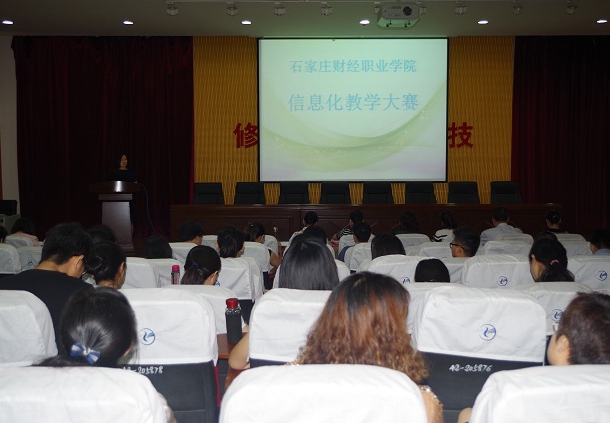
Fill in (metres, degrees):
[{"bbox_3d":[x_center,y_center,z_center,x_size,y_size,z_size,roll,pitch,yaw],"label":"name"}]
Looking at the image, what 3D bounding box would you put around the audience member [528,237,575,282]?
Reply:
[{"bbox_3d":[1.320,0.750,3.600,0.460,1.240,0.720,-1,4,-7],"label":"audience member"}]

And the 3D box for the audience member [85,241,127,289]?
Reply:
[{"bbox_3d":[-1.106,0.721,3.514,0.450,1.150,0.650,0,5,0],"label":"audience member"}]

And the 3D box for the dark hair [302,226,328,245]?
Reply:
[{"bbox_3d":[0.073,0.243,4.854,0.190,0.250,0.210,0,5,0],"label":"dark hair"}]

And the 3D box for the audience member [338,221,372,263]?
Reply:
[{"bbox_3d":[0.498,0.670,6.012,0.470,1.180,0.650,0,5,0],"label":"audience member"}]

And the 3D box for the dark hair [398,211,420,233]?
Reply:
[{"bbox_3d":[1.228,0.129,7.450,0.250,0.270,0.250,-1,5,-12],"label":"dark hair"}]

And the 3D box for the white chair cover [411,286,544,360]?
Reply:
[{"bbox_3d":[0.658,0.414,2.410,0.480,0.258,0.170,0,5,0],"label":"white chair cover"}]

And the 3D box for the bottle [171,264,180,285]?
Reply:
[{"bbox_3d":[-0.746,0.420,3.654,0.055,0.220,0.055,0,5,0],"label":"bottle"}]

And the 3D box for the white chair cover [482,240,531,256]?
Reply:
[{"bbox_3d":[1.859,0.405,5.735,0.480,0.270,0.170,0,5,0],"label":"white chair cover"}]

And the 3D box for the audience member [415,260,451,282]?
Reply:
[{"bbox_3d":[0.630,0.800,3.510,0.480,1.200,0.740,0,5,-4],"label":"audience member"}]

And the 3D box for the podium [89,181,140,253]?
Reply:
[{"bbox_3d":[-2.921,0.085,9.800,0.760,1.120,0.520,0,5,0],"label":"podium"}]

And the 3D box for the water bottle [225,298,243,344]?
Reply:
[{"bbox_3d":[-0.298,0.462,2.660,0.067,0.184,0.067,0,5,0],"label":"water bottle"}]

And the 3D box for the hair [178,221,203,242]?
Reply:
[{"bbox_3d":[-1.038,0.190,5.750,0.200,0.220,0.220,1,5,15],"label":"hair"}]

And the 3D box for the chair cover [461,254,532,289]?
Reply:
[{"bbox_3d":[1.262,0.411,3.993,0.480,0.270,0.170,0,5,0],"label":"chair cover"}]

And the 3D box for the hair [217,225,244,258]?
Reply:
[{"bbox_3d":[-0.468,0.195,3.980,0.180,0.240,0.220,0,5,0],"label":"hair"}]

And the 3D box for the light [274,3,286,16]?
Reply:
[{"bbox_3d":[-0.367,-3.026,9.500,0.180,0.210,0.180,0,5,0],"label":"light"}]

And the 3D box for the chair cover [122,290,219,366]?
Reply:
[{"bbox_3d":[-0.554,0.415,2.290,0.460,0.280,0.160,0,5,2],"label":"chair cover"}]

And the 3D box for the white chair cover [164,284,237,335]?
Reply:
[{"bbox_3d":[-0.560,0.497,3.270,0.480,0.250,0.170,0,5,0],"label":"white chair cover"}]

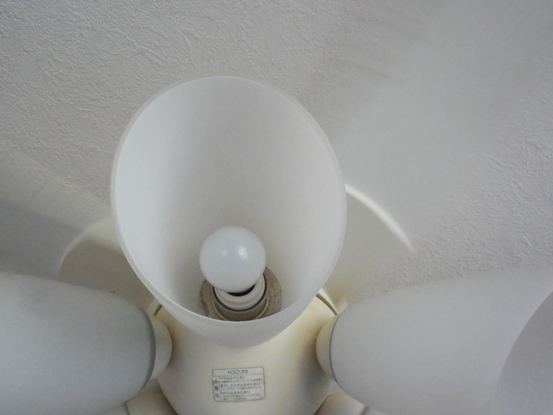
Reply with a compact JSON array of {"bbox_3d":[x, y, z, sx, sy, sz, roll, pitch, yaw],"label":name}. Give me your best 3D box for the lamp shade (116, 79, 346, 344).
[{"bbox_3d":[-0.032,0.030,0.485,0.155,0.155,0.238,0,-26,-1],"label":"lamp shade"}]

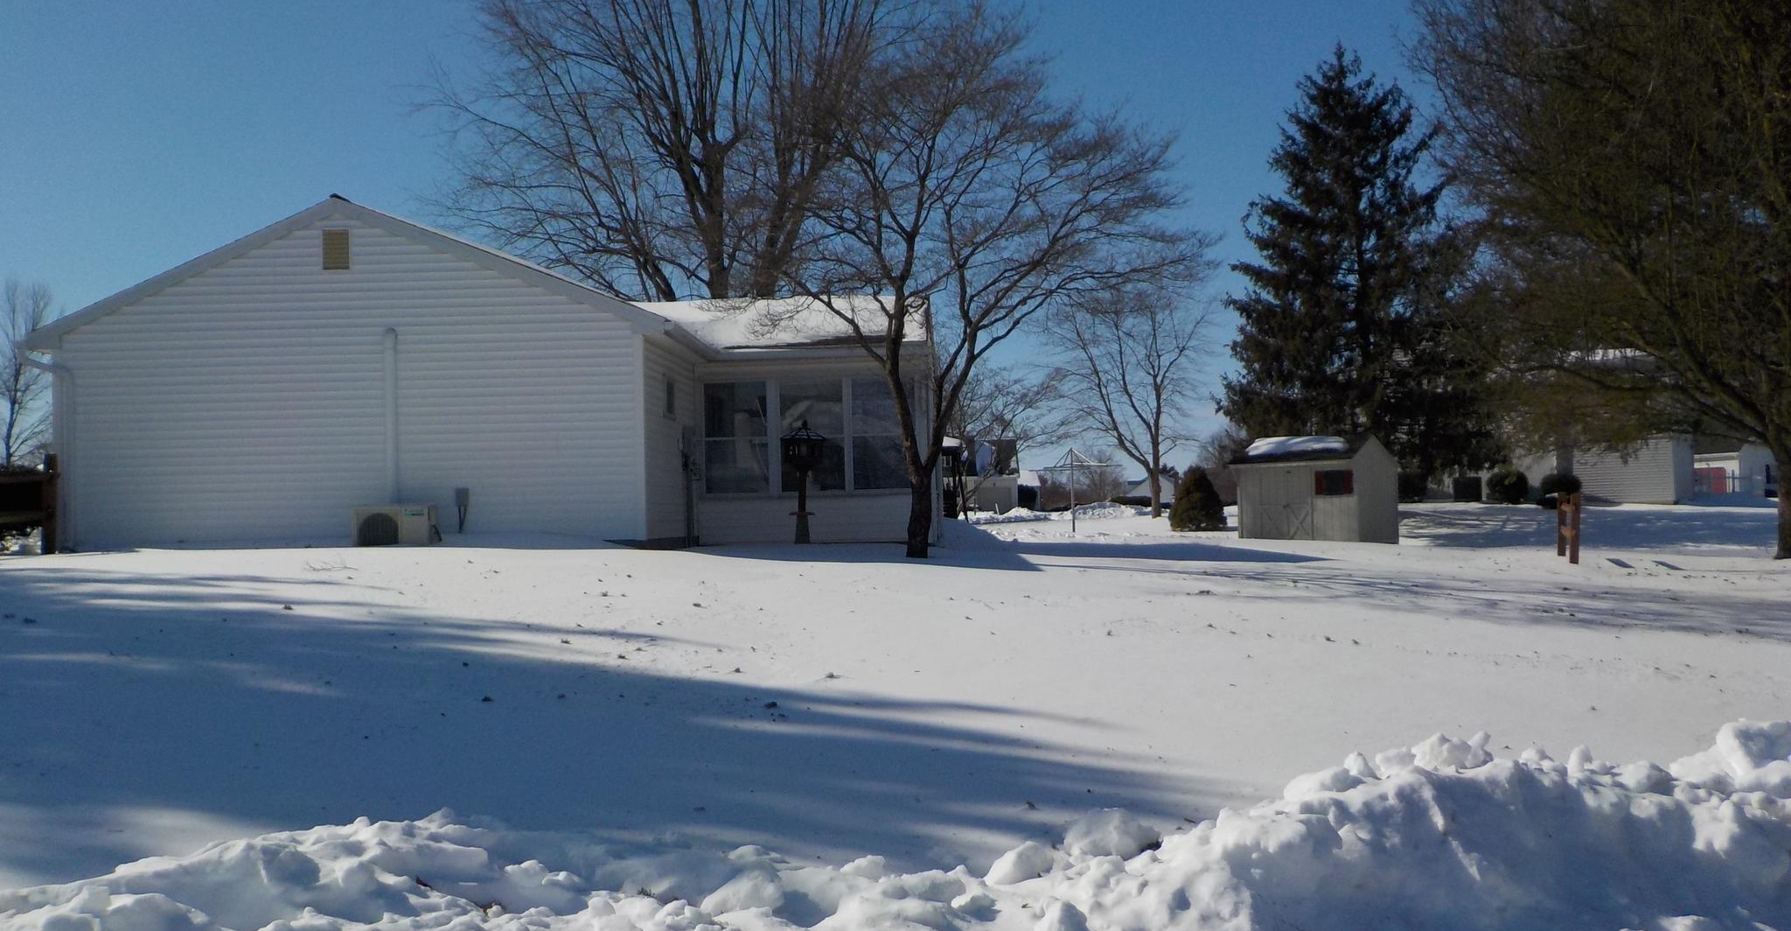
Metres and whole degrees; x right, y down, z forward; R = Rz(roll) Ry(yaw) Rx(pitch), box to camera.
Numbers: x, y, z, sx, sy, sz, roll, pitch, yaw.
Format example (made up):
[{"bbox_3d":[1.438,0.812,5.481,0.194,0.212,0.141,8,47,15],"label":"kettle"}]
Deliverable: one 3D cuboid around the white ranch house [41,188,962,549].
[{"bbox_3d":[-4.957,-0.929,24.738,11.265,4.438,12.000,-1,-2,2],"label":"white ranch house"}]

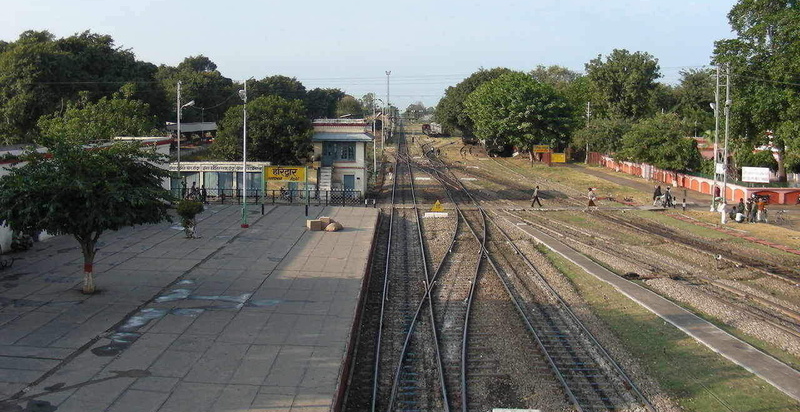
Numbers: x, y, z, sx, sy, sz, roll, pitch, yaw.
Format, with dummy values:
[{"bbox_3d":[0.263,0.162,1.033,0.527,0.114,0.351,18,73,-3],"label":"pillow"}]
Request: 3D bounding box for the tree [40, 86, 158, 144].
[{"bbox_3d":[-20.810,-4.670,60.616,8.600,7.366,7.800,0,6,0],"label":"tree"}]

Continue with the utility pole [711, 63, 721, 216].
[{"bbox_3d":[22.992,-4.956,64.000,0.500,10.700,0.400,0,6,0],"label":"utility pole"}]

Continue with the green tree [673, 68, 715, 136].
[{"bbox_3d":[43.144,-12.803,127.358,9.000,14.000,9.000,0,6,0],"label":"green tree"}]

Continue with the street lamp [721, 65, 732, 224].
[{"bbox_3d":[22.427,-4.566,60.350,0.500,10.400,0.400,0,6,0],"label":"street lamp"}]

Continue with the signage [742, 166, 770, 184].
[{"bbox_3d":[28.571,-2.481,70.500,2.050,1.200,0.100,4,7,33],"label":"signage"}]

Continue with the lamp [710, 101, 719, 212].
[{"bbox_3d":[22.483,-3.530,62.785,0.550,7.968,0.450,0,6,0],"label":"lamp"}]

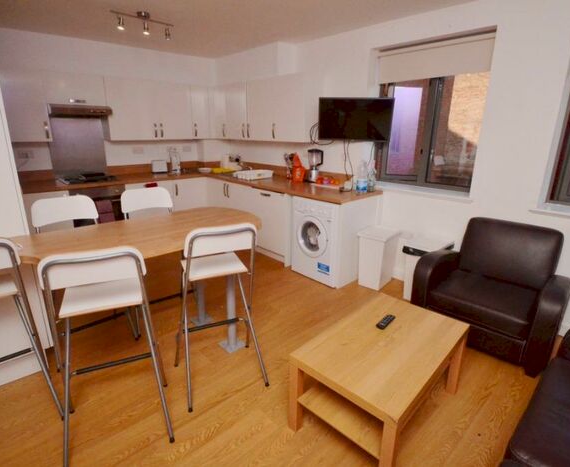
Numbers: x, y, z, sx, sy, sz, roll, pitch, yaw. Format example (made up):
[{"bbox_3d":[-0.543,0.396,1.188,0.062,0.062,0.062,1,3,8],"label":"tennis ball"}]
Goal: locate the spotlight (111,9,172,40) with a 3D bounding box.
[{"bbox_3d":[-1.256,-1.858,2.764,0.550,0.180,0.100,-14,23,-39],"label":"spotlight"}]

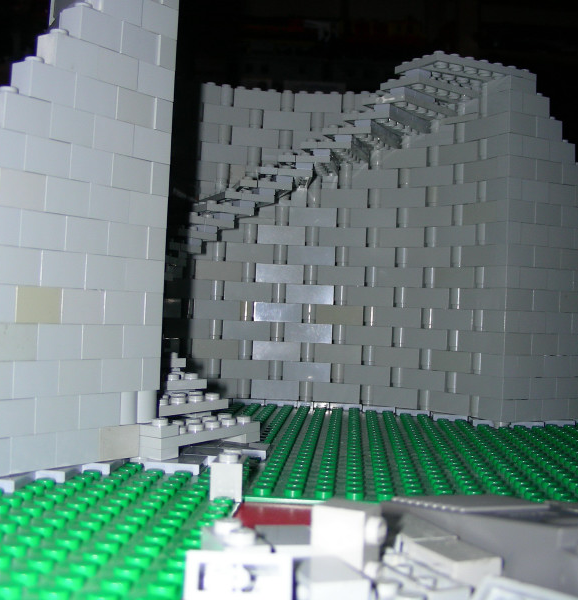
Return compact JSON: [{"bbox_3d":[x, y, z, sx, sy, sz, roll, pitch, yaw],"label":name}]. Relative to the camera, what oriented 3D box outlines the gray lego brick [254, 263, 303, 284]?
[{"bbox_3d":[-0.004,-0.013,0.442,0.024,0.010,0.008,2,-1,2],"label":"gray lego brick"}]

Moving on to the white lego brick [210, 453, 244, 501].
[{"bbox_3d":[-0.015,0.044,0.225,0.008,0.011,0.016,2,-1,4],"label":"white lego brick"}]

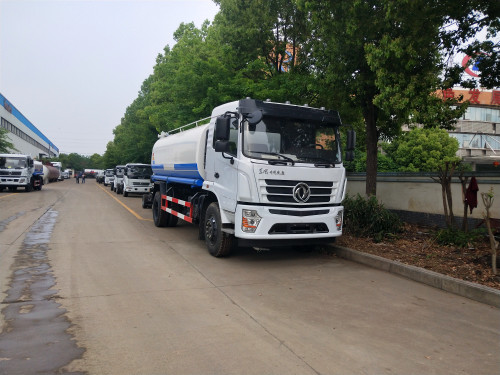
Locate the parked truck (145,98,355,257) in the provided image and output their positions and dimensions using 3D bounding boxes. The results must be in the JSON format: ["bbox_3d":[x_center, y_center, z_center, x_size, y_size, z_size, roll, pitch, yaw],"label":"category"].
[{"bbox_3d":[-0.755,-0.238,9.787,2.500,3.060,7.500,2,1,-26],"label":"parked truck"}]

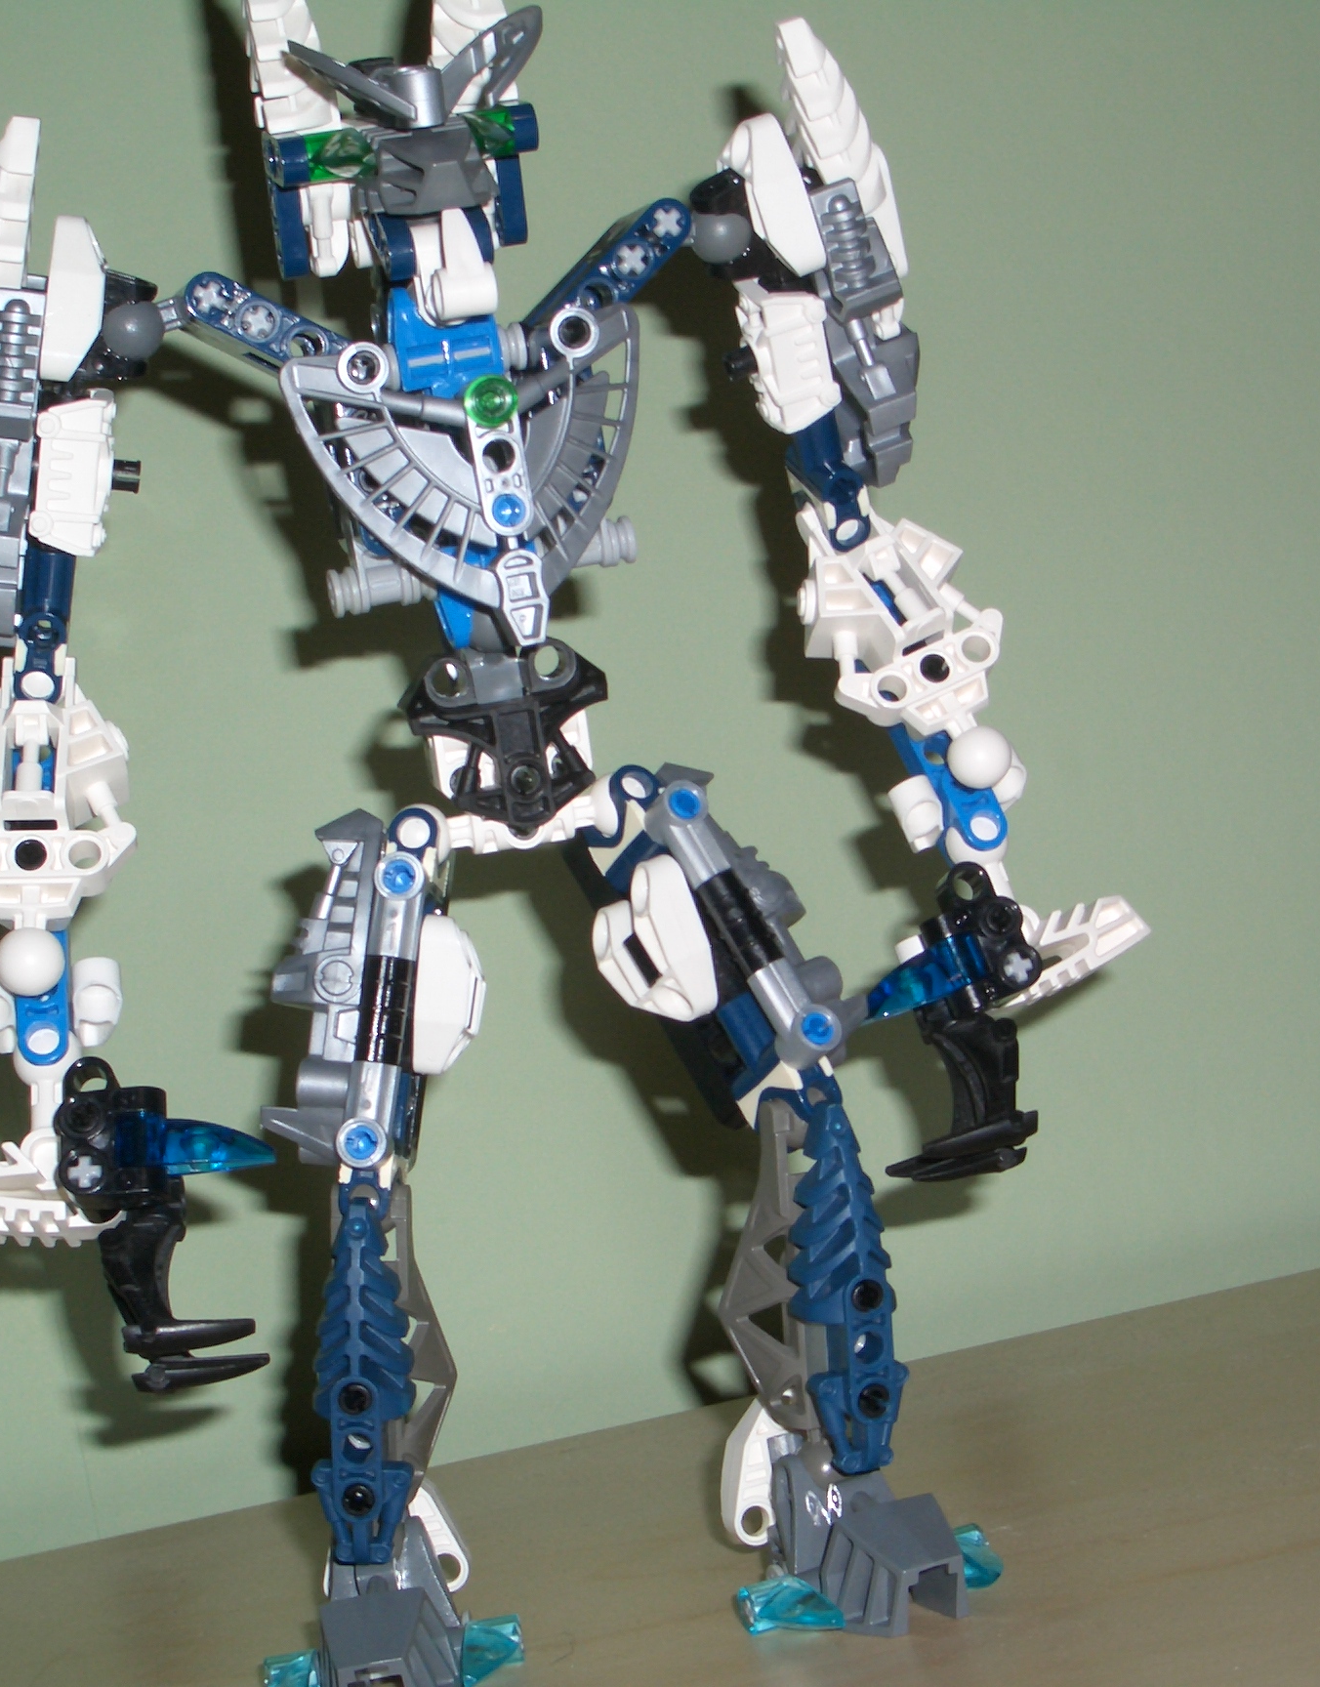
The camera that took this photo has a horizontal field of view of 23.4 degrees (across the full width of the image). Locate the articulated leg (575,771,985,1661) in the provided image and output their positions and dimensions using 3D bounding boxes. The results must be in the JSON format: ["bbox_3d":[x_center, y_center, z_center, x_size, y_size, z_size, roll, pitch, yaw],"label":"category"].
[{"bbox_3d":[0.019,0.054,0.480,0.043,0.133,0.052,-10,0,-14],"label":"articulated leg"}]

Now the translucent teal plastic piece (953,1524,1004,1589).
[{"bbox_3d":[0.044,0.107,0.476,0.009,0.009,0.021,-10,0,-15],"label":"translucent teal plastic piece"}]

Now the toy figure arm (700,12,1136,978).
[{"bbox_3d":[0.041,-0.053,0.498,0.045,0.154,0.040,-11,0,-18],"label":"toy figure arm"}]

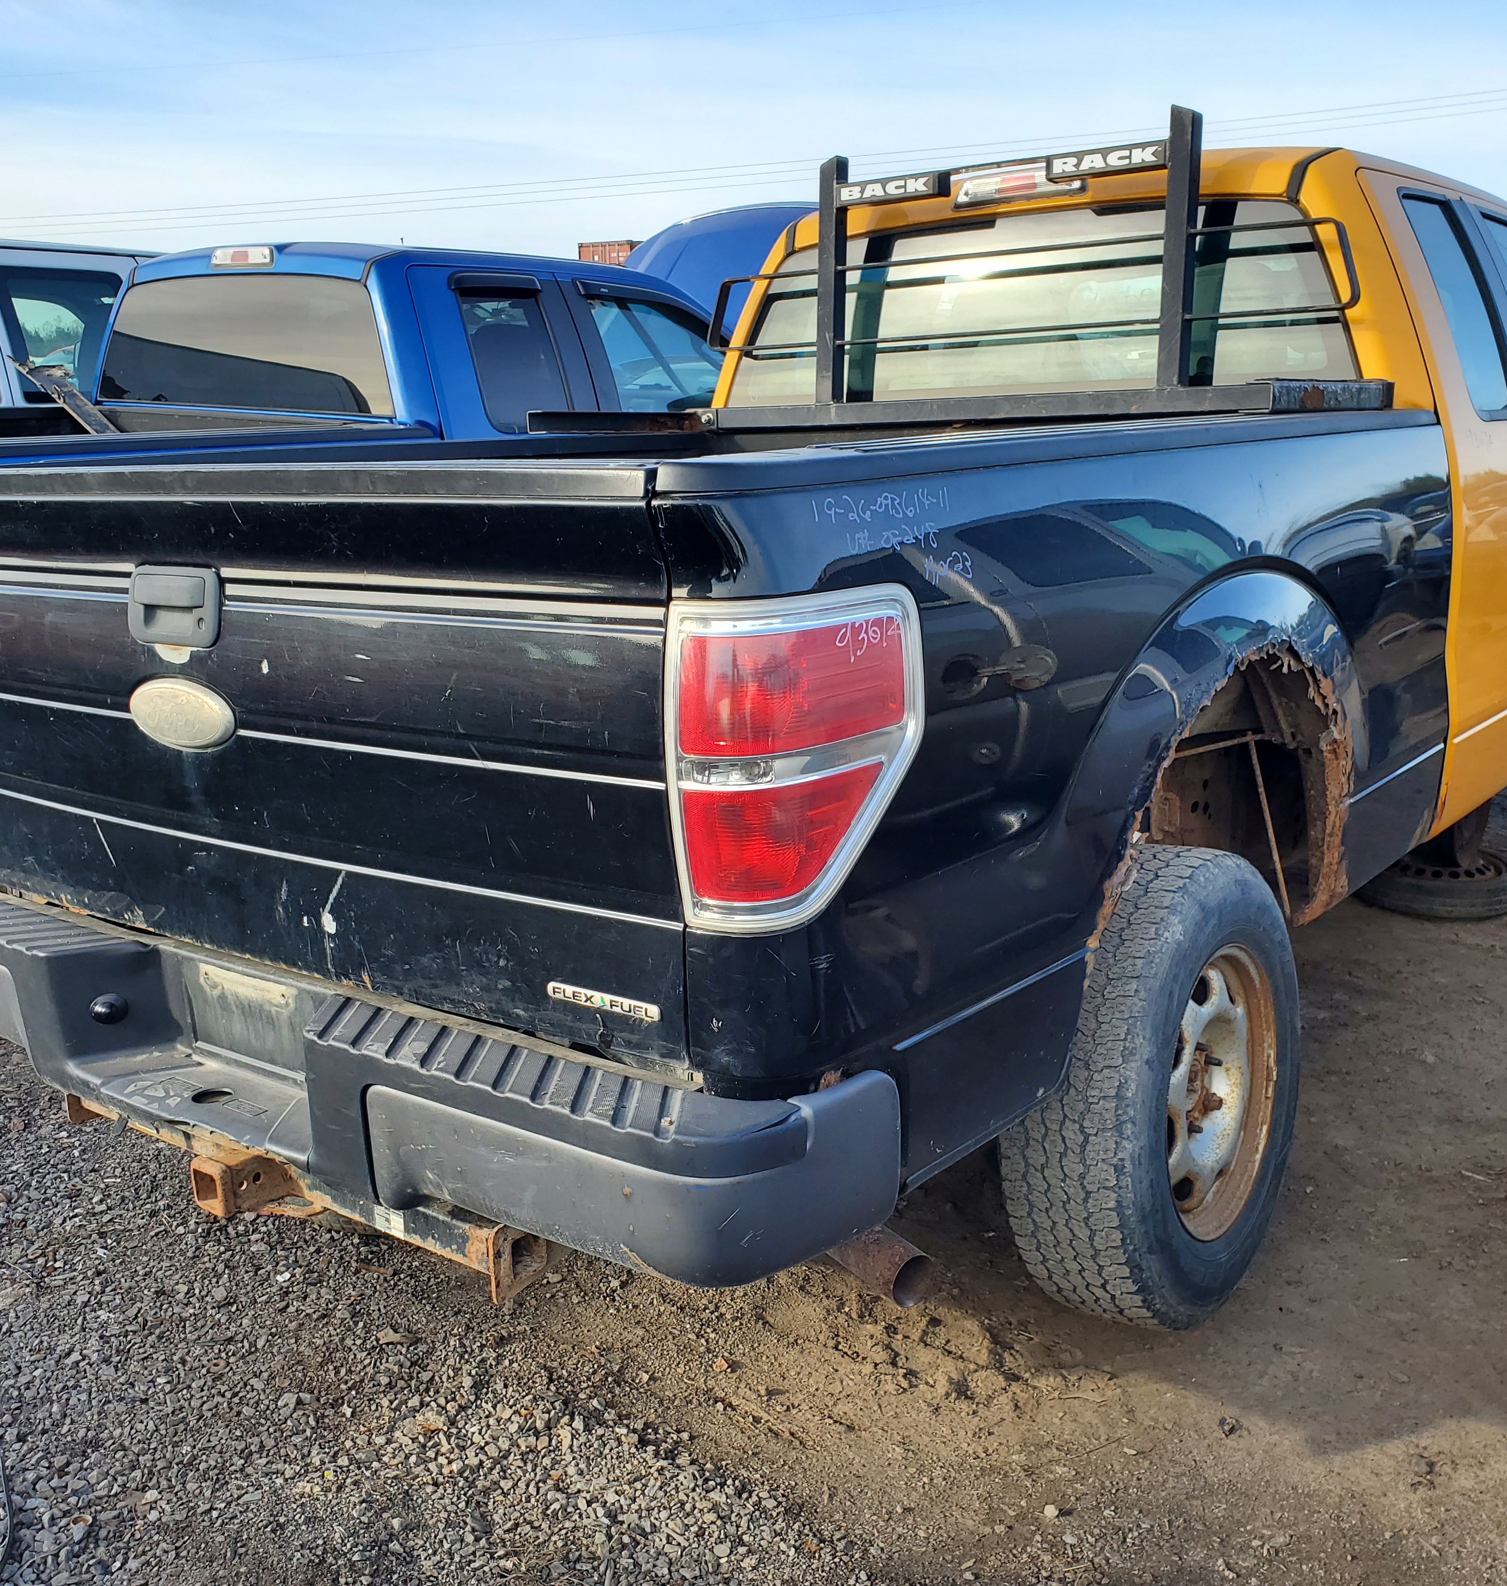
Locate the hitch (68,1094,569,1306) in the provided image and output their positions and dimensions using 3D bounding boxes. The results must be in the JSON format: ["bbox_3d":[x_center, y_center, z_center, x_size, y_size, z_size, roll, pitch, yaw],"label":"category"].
[{"bbox_3d":[-0.641,0.494,2.235,1.022,0.162,0.268,8,17,37],"label":"hitch"}]

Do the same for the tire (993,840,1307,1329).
[{"bbox_3d":[0.677,0.471,2.596,0.248,0.761,0.761,8,17,37],"label":"tire"}]

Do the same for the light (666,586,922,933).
[{"bbox_3d":[0.040,-0.040,1.585,0.162,0.344,0.243,8,17,37],"label":"light"}]

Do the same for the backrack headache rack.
[{"bbox_3d":[0.351,-1.063,3.256,1.700,0.597,0.688,8,17,37],"label":"backrack headache rack"}]

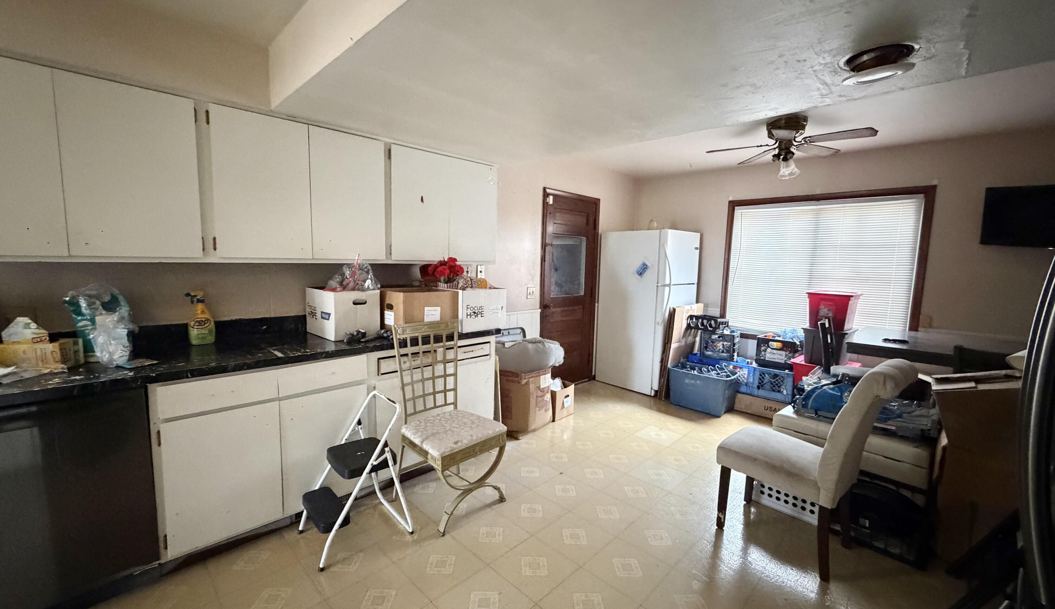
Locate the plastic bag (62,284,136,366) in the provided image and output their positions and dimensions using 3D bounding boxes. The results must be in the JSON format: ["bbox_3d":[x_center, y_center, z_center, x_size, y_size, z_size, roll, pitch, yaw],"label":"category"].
[{"bbox_3d":[-1.823,0.088,1.831,0.180,0.335,0.215,7,9,44],"label":"plastic bag"}]

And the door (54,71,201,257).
[{"bbox_3d":[-1.712,-0.572,1.865,0.020,0.722,0.437,7,9,44],"label":"door"}]

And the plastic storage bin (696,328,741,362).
[{"bbox_3d":[2.019,0.402,4.473,0.315,0.272,0.315,6,8,35],"label":"plastic storage bin"}]

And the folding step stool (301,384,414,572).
[{"bbox_3d":[-0.870,0.828,2.135,0.440,0.680,0.385,-4,8,-41],"label":"folding step stool"}]

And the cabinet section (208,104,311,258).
[{"bbox_3d":[-1.321,-0.585,2.151,0.025,0.700,0.425,8,9,43],"label":"cabinet section"}]

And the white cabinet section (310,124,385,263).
[{"bbox_3d":[-1.039,-0.621,2.496,0.025,0.712,0.436,7,8,44],"label":"white cabinet section"}]

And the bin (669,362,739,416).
[{"bbox_3d":[1.729,0.822,4.194,0.375,0.366,0.580,-4,8,-40],"label":"bin"}]

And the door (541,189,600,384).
[{"bbox_3d":[0.455,-0.113,4.566,0.080,2.070,0.970,8,9,43],"label":"door"}]

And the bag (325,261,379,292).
[{"bbox_3d":[-1.074,-0.173,2.635,0.240,0.215,0.280,7,9,44],"label":"bag"}]

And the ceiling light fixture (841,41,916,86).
[{"bbox_3d":[1.233,-0.844,1.509,0.215,0.078,0.215,7,8,44],"label":"ceiling light fixture"}]

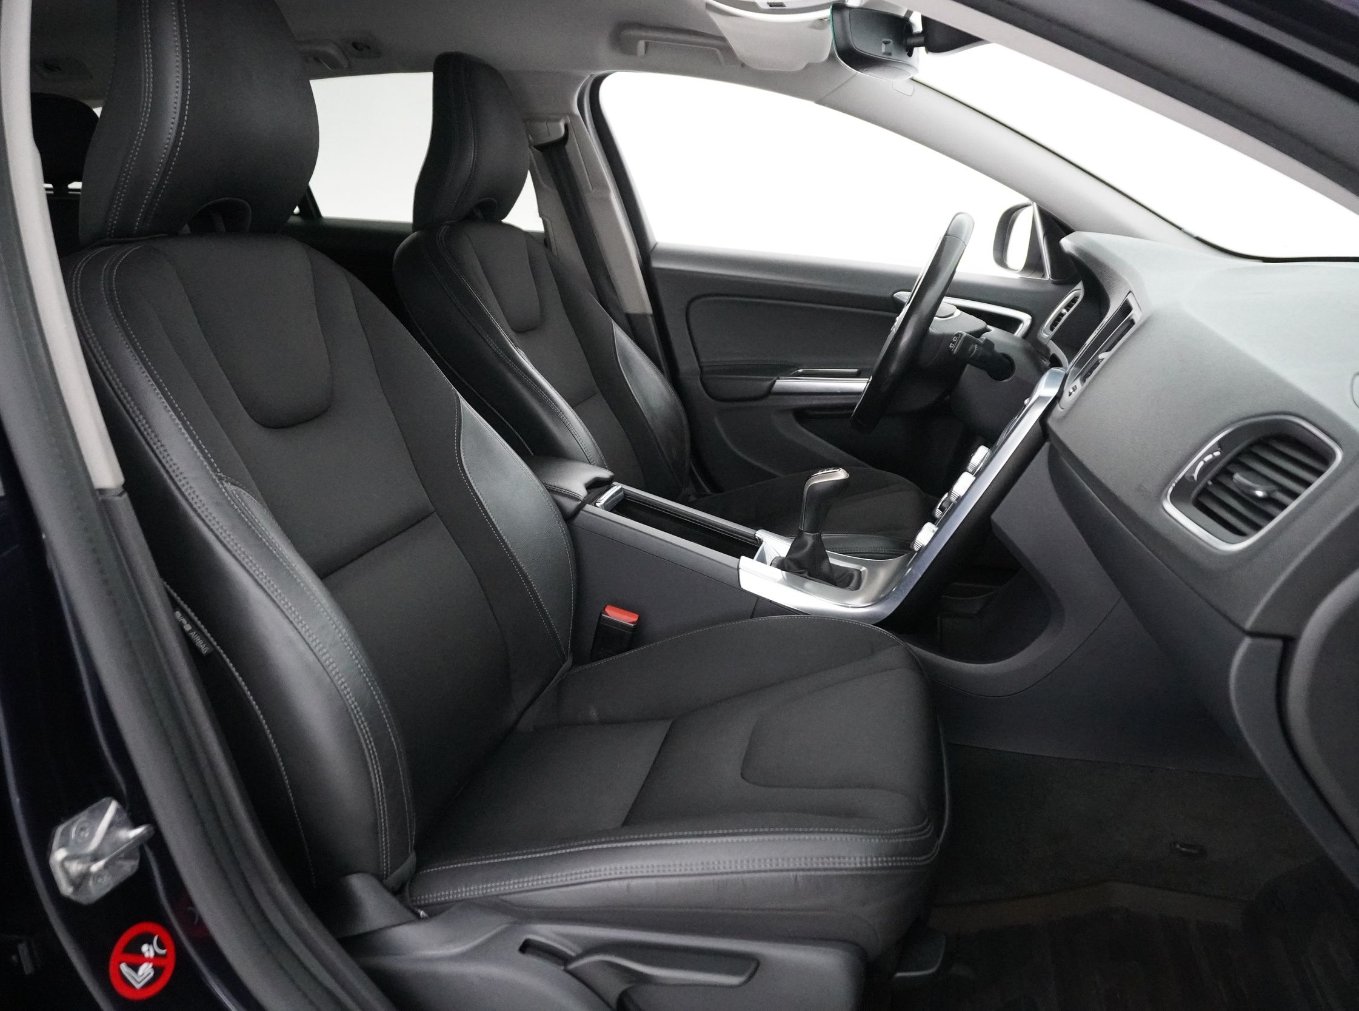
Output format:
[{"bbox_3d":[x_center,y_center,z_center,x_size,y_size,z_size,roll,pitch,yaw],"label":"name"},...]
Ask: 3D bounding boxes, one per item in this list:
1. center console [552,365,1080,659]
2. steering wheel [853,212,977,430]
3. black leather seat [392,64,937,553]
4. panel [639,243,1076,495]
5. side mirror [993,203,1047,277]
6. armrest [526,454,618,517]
[{"bbox_3d":[0.100,-0.004,1.396,0.780,0.440,0.250,4,17,14],"label":"center console"},{"bbox_3d":[0.386,-0.291,1.640,0.100,0.380,0.380,27,21,6],"label":"steering wheel"},{"bbox_3d":[-0.017,-0.267,1.748,0.920,0.980,0.550,4,17,14],"label":"black leather seat"},{"bbox_3d":[0.384,-0.209,2.013,0.940,0.600,0.140,4,17,14],"label":"panel"},{"bbox_3d":[0.736,-0.545,2.070,0.150,0.150,0.230,1,16,2],"label":"side mirror"},{"bbox_3d":[-0.235,-0.042,1.474,0.260,0.075,0.190,10,18,12],"label":"armrest"}]

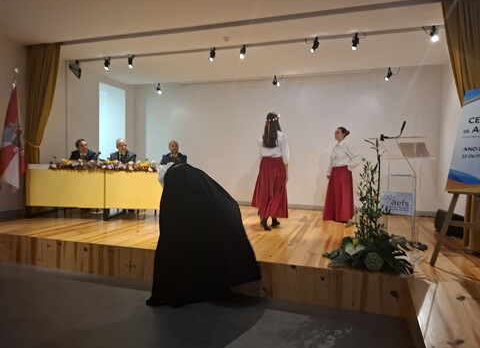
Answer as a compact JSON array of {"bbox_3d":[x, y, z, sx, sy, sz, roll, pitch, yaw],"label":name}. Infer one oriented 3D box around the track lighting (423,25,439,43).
[{"bbox_3d":[2.288,-1.683,3.820,0.150,0.200,0.150,2,3,23],"label":"track lighting"}]

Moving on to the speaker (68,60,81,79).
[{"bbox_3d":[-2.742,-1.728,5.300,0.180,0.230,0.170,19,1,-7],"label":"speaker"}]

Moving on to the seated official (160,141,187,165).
[{"bbox_3d":[-1.096,0.073,5.218,0.500,1.250,0.700,0,3,-3],"label":"seated official"}]

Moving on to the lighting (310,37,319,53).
[{"bbox_3d":[1.034,-1.774,4.385,0.100,0.210,0.150,3,3,41],"label":"lighting"}]

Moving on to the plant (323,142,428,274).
[{"bbox_3d":[1.239,0.255,3.008,0.840,1.170,0.680,1,3,17],"label":"plant"}]

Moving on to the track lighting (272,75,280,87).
[{"bbox_3d":[0.721,-1.828,6.267,0.120,0.220,0.150,-1,3,-37],"label":"track lighting"}]

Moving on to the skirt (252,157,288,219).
[{"bbox_3d":[0.435,0.164,4.444,0.480,0.820,0.460,2,3,18],"label":"skirt"}]

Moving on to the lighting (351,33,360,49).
[{"bbox_3d":[1.485,-1.704,4.100,0.110,0.220,0.140,2,3,18],"label":"lighting"}]

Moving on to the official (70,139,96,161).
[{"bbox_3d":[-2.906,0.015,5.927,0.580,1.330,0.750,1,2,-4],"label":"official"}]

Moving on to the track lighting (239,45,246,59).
[{"bbox_3d":[0.040,-1.790,4.687,0.100,0.200,0.140,2,3,21],"label":"track lighting"}]

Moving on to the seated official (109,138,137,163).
[{"bbox_3d":[-2.001,0.044,5.402,0.500,1.270,0.700,0,3,-6],"label":"seated official"}]

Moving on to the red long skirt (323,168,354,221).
[{"bbox_3d":[1.614,0.317,5.191,0.460,0.900,0.490,1,2,0],"label":"red long skirt"}]

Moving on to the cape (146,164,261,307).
[{"bbox_3d":[-0.320,0.547,3.058,0.860,1.270,0.660,3,3,37],"label":"cape"}]

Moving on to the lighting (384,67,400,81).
[{"bbox_3d":[2.645,-1.764,5.642,0.160,0.240,0.120,-1,3,-41],"label":"lighting"}]

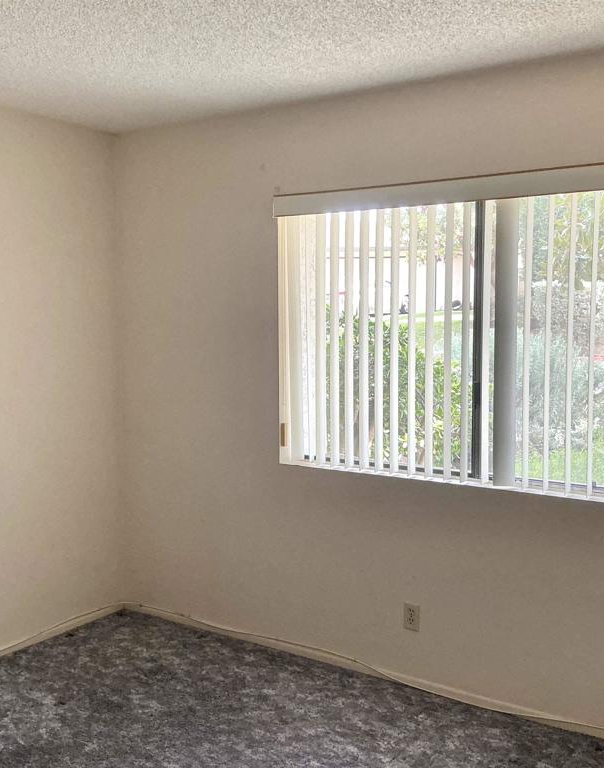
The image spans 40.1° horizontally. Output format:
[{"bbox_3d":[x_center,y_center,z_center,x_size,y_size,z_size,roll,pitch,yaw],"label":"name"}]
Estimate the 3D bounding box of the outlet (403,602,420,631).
[{"bbox_3d":[0.454,0.960,3.409,0.071,0.114,0.011,3,6,34],"label":"outlet"}]

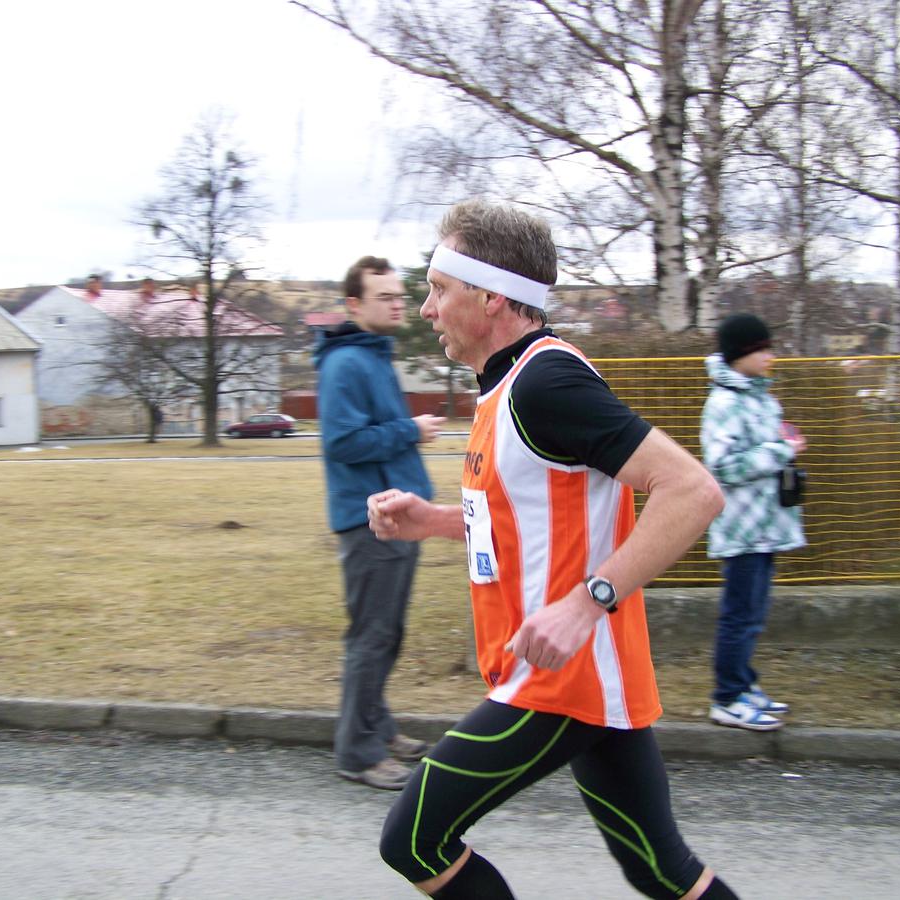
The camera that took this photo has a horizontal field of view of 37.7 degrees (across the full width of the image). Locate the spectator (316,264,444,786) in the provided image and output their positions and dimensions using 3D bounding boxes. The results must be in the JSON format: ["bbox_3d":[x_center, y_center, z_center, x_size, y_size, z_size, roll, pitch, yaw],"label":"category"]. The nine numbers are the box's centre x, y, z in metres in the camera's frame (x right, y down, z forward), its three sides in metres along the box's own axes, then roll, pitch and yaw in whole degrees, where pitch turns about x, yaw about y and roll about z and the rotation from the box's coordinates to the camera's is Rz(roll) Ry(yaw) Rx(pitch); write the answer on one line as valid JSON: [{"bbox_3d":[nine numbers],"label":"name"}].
[{"bbox_3d":[-0.259,0.237,4.591,0.440,1.800,0.490,2,6,18],"label":"spectator"}]

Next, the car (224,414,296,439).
[{"bbox_3d":[-11.594,-1.518,80.593,4.100,1.420,1.690,0,6,0],"label":"car"}]

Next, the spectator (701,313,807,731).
[{"bbox_3d":[1.081,0.269,4.797,0.380,1.480,0.420,1,6,10],"label":"spectator"}]

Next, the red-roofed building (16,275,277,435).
[{"bbox_3d":[-21.169,-6.677,90.644,12.500,9.600,16.000,2,7,24],"label":"red-roofed building"}]

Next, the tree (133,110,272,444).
[{"bbox_3d":[-13.913,-9.563,73.894,7.800,18.550,7.800,0,6,0],"label":"tree"}]

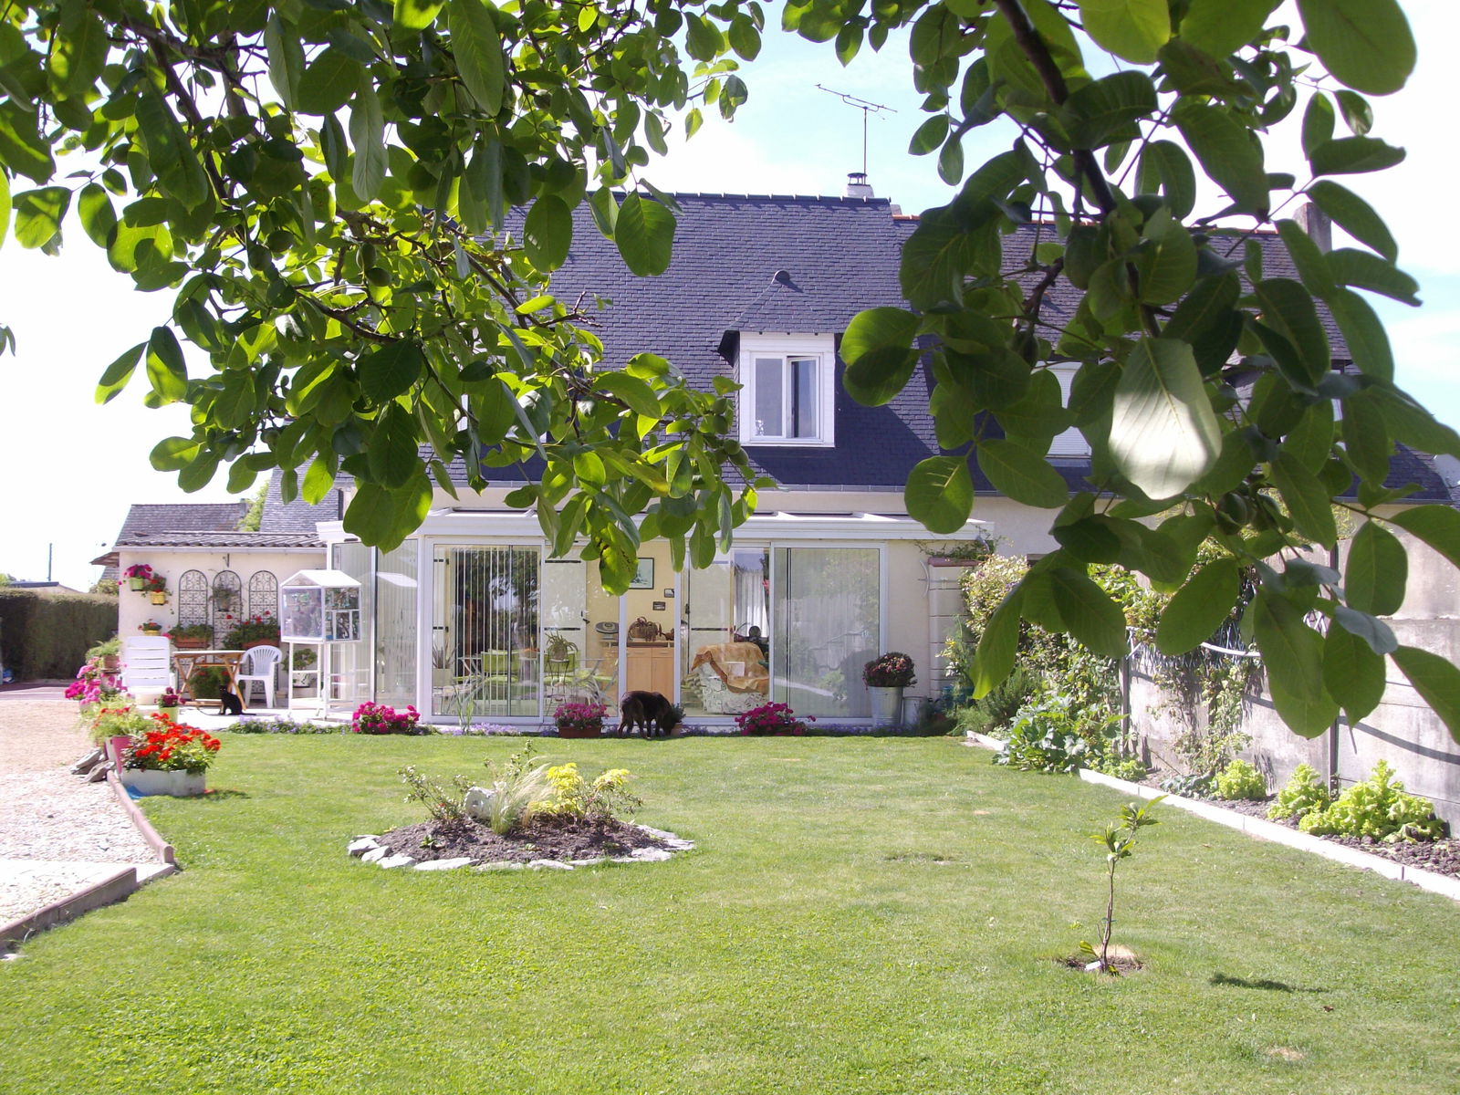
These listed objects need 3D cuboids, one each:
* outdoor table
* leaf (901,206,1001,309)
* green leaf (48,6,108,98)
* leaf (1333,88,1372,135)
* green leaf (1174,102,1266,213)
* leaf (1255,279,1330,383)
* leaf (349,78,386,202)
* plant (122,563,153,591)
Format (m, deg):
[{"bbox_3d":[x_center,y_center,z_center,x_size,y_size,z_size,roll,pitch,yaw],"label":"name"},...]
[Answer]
[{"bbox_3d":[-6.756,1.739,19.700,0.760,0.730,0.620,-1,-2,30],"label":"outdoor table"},{"bbox_3d":[0.219,-0.288,1.520,0.080,0.100,0.035,35,0,0],"label":"leaf"},{"bbox_3d":[-0.816,-0.620,1.900,0.070,0.115,0.035,14,0,0],"label":"green leaf"},{"bbox_3d":[0.819,-0.572,2.000,0.040,0.074,0.030,-34,0,-5],"label":"leaf"},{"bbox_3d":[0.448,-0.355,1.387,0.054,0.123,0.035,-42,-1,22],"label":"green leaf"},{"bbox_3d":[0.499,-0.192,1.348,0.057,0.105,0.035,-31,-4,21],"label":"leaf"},{"bbox_3d":[-0.427,-0.480,1.788,0.046,0.148,0.035,1,15,-14],"label":"leaf"},{"bbox_3d":[-7.973,0.399,20.450,0.390,0.380,0.320,0,-2,-3],"label":"plant"}]

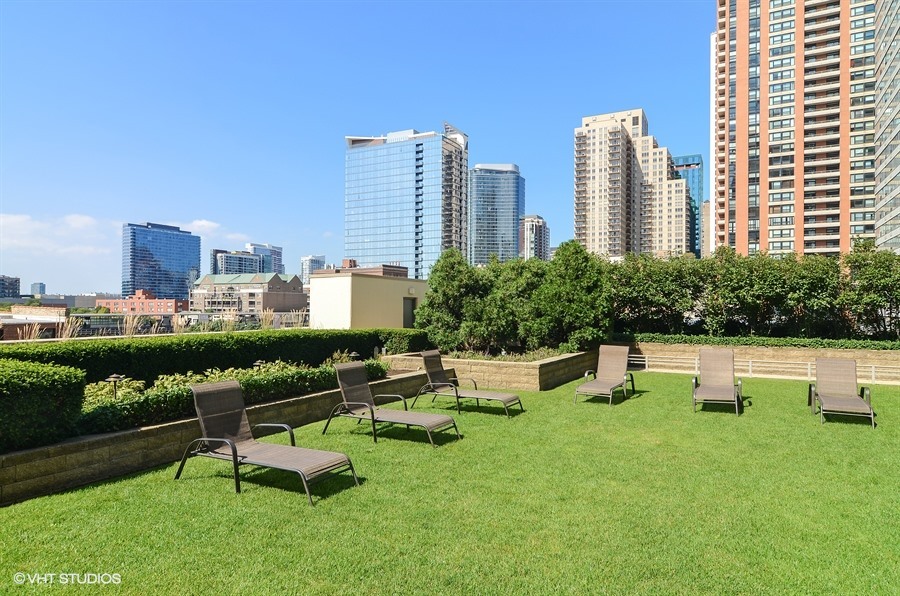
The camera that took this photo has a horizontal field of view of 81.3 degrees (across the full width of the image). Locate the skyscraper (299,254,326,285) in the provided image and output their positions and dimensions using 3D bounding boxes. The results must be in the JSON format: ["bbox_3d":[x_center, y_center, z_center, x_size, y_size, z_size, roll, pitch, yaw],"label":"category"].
[{"bbox_3d":[-173.746,-14.499,666.098,15.000,76.055,28.000,0,-1,30],"label":"skyscraper"}]

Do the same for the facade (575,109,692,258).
[{"bbox_3d":[87.676,-31.248,249.414,47.000,101.500,40.000,0,-1,26],"label":"facade"}]

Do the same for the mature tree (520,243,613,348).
[{"bbox_3d":[2.960,-0.050,13.200,2.250,2.797,2.100,0,-1,27],"label":"mature tree"}]

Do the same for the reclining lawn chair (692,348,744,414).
[{"bbox_3d":[4.569,1.384,8.952,0.734,0.901,1.727,0,-1,28],"label":"reclining lawn chair"}]

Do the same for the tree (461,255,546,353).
[{"bbox_3d":[1.343,0.192,13.400,2.250,2.507,2.100,0,-1,0],"label":"tree"}]

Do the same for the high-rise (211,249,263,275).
[{"bbox_3d":[-240.303,-15.514,596.181,43.000,81.000,36.000,1,-1,-34],"label":"high-rise"}]

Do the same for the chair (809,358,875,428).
[{"bbox_3d":[6.644,1.566,8.901,0.813,0.875,1.990,-1,-1,32],"label":"chair"}]

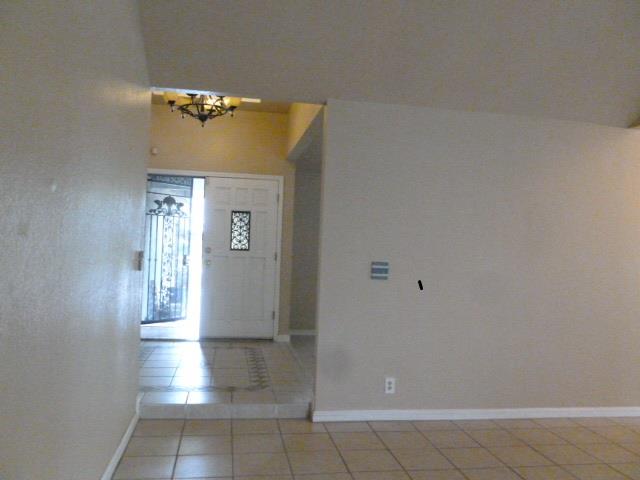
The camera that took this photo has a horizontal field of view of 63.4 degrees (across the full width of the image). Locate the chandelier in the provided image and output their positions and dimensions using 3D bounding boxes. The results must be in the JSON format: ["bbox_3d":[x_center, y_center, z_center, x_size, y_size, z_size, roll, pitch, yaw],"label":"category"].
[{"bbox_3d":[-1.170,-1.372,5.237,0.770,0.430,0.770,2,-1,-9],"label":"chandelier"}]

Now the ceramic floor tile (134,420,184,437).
[{"bbox_3d":[-1.109,1.303,3.571,0.326,0.010,0.326,2,-1,-10],"label":"ceramic floor tile"}]

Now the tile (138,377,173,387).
[{"bbox_3d":[-1.425,1.199,4.380,0.326,0.010,0.326,2,-1,-10],"label":"tile"}]

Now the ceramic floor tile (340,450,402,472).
[{"bbox_3d":[0.303,1.345,3.147,0.326,0.010,0.326,2,-1,-10],"label":"ceramic floor tile"}]

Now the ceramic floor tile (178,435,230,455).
[{"bbox_3d":[-0.728,1.311,3.302,0.326,0.010,0.326,2,-1,-10],"label":"ceramic floor tile"}]

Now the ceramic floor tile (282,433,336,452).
[{"bbox_3d":[-0.078,1.337,3.414,0.326,0.010,0.326,2,-1,-10],"label":"ceramic floor tile"}]

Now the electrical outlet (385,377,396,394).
[{"bbox_3d":[0.528,1.092,3.870,0.073,0.116,0.012,2,-1,-9],"label":"electrical outlet"}]

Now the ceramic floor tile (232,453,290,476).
[{"bbox_3d":[-0.346,1.318,3.034,0.326,0.010,0.326,2,-1,-10],"label":"ceramic floor tile"}]

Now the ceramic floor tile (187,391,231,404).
[{"bbox_3d":[-0.837,1.205,3.933,0.320,0.010,0.325,2,-1,-9],"label":"ceramic floor tile"}]

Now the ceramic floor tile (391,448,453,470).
[{"bbox_3d":[0.628,1.359,3.203,0.326,0.010,0.326,2,-1,-10],"label":"ceramic floor tile"}]

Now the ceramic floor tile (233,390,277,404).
[{"bbox_3d":[-0.512,1.223,4.012,0.326,0.010,0.326,2,-1,-10],"label":"ceramic floor tile"}]

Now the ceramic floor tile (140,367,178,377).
[{"bbox_3d":[-1.482,1.205,4.704,0.326,0.010,0.326,2,-1,-10],"label":"ceramic floor tile"}]

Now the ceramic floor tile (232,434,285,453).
[{"bbox_3d":[-0.396,1.312,3.328,0.318,0.010,0.318,2,-1,-9],"label":"ceramic floor tile"}]

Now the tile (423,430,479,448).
[{"bbox_3d":[0.886,1.362,3.538,0.318,0.010,0.318,2,-1,-9],"label":"tile"}]

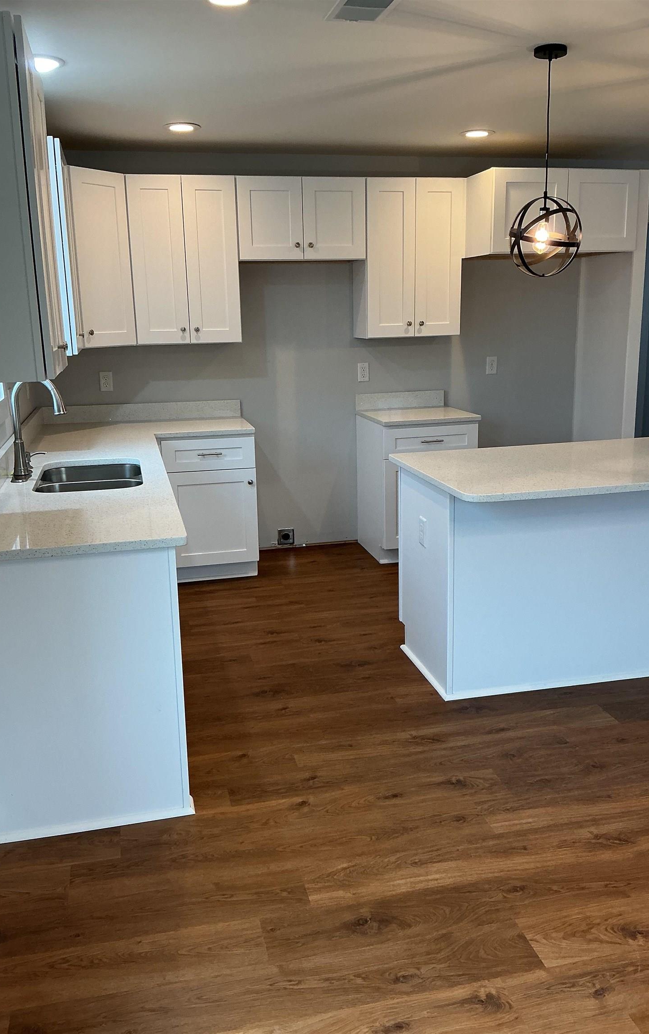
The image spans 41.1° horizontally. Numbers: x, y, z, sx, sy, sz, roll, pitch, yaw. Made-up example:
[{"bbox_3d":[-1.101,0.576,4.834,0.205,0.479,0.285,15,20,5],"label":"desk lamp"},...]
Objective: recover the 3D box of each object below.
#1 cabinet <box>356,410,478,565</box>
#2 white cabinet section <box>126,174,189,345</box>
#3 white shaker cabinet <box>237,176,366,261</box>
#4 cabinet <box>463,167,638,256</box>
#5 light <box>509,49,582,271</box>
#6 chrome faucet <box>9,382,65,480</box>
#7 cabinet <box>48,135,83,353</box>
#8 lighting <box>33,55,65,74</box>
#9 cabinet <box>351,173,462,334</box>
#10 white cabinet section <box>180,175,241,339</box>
[{"bbox_3d":[0.591,-0.217,5.565,0.625,0.895,0.635,-4,14,-12],"label":"cabinet"},{"bbox_3d":[-0.977,-1.484,5.071,0.306,0.921,0.324,-4,14,-13],"label":"white cabinet section"},{"bbox_3d":[-0.162,-1.771,5.194,0.765,0.458,0.324,-4,14,-12],"label":"white shaker cabinet"},{"bbox_3d":[1.312,-1.835,5.313,0.921,0.454,0.711,-4,14,-12],"label":"cabinet"},{"bbox_3d":[0.839,-1.326,3.271,0.280,0.812,0.280,-4,14,-12],"label":"light"},{"bbox_3d":[-1.164,-0.369,3.527,0.238,0.412,0.180,-4,14,-12],"label":"chrome faucet"},{"bbox_3d":[-1.371,-1.266,4.178,0.324,0.922,0.710,-4,14,-12],"label":"cabinet"},{"bbox_3d":[-1.056,-1.676,3.226,0.185,0.030,0.185,-4,14,-12],"label":"lighting"},{"bbox_3d":[0.517,-1.596,5.394,0.617,0.922,0.324,-4,14,-12],"label":"cabinet"},{"bbox_3d":[-0.681,-1.507,5.138,0.304,0.921,0.324,-4,14,-13],"label":"white cabinet section"}]

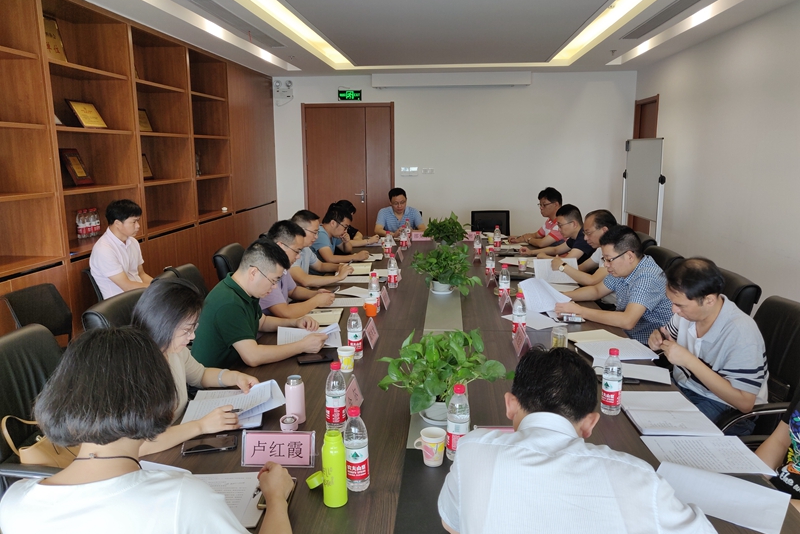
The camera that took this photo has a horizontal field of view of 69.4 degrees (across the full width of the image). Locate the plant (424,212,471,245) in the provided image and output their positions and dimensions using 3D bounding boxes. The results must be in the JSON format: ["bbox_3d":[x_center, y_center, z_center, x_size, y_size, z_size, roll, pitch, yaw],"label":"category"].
[{"bbox_3d":[0.440,-0.345,5.379,0.430,0.335,0.400,1,11,5],"label":"plant"}]

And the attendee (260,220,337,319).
[{"bbox_3d":[-0.698,0.341,3.633,0.680,1.255,0.530,1,11,5],"label":"attendee"}]

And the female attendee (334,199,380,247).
[{"bbox_3d":[-0.480,-0.087,5.913,0.660,1.200,0.500,0,11,0],"label":"female attendee"}]

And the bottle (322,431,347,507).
[{"bbox_3d":[-0.161,0.508,1.453,0.065,0.203,0.065,1,11,5],"label":"bottle"}]

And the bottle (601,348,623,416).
[{"bbox_3d":[0.762,0.407,2.056,0.066,0.232,0.066,1,11,5],"label":"bottle"}]

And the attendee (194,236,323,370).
[{"bbox_3d":[-0.629,0.476,2.694,0.700,1.240,0.540,1,11,3],"label":"attendee"}]

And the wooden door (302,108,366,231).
[{"bbox_3d":[-0.922,-1.159,8.422,0.920,2.325,0.080,1,11,5],"label":"wooden door"}]

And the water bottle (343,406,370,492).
[{"bbox_3d":[-0.117,0.500,1.604,0.066,0.232,0.066,1,11,5],"label":"water bottle"}]

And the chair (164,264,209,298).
[{"bbox_3d":[-0.831,0.557,2.951,0.660,1.100,0.620,0,11,2],"label":"chair"}]

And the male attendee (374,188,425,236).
[{"bbox_3d":[0.004,-0.243,6.352,0.580,1.215,0.680,0,11,2],"label":"male attendee"}]

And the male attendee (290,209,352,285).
[{"bbox_3d":[-0.575,0.210,4.028,0.700,1.240,0.540,1,11,3],"label":"male attendee"}]

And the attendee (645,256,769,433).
[{"bbox_3d":[1.258,0.566,2.507,0.680,1.240,0.530,-2,11,-7],"label":"attendee"}]

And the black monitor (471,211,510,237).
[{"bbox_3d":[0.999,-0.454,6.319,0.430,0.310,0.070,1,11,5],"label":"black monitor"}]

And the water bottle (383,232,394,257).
[{"bbox_3d":[-0.107,-0.195,5.090,0.066,0.232,0.066,1,11,5],"label":"water bottle"}]

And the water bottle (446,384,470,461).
[{"bbox_3d":[0.179,0.468,1.761,0.066,0.232,0.066,1,11,5],"label":"water bottle"}]

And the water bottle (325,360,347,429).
[{"bbox_3d":[-0.200,0.416,1.843,0.066,0.232,0.066,1,11,5],"label":"water bottle"}]

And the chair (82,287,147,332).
[{"bbox_3d":[-0.836,0.644,2.327,0.620,1.095,0.580,1,11,5],"label":"chair"}]

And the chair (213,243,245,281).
[{"bbox_3d":[-0.751,0.419,3.452,0.620,1.095,0.580,1,11,5],"label":"chair"}]

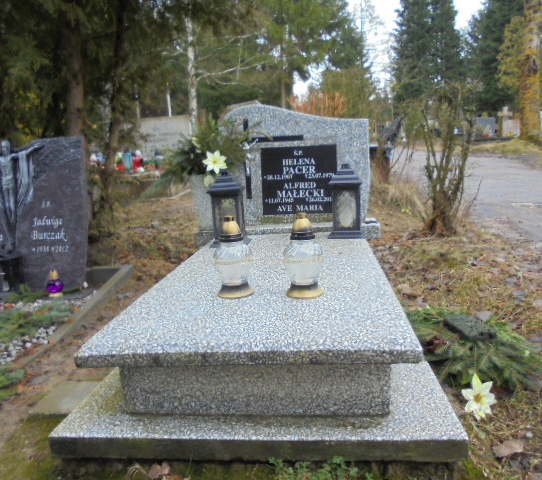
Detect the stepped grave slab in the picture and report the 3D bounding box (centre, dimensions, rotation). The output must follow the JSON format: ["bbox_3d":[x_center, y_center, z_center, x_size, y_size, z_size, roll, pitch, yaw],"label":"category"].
[{"bbox_3d":[0.043,0.216,1.956,0.930,0.208,1.860,-2,10,6],"label":"stepped grave slab"}]

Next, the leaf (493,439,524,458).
[{"bbox_3d":[0.543,0.467,1.095,0.065,0.021,0.051,-2,10,6],"label":"leaf"}]

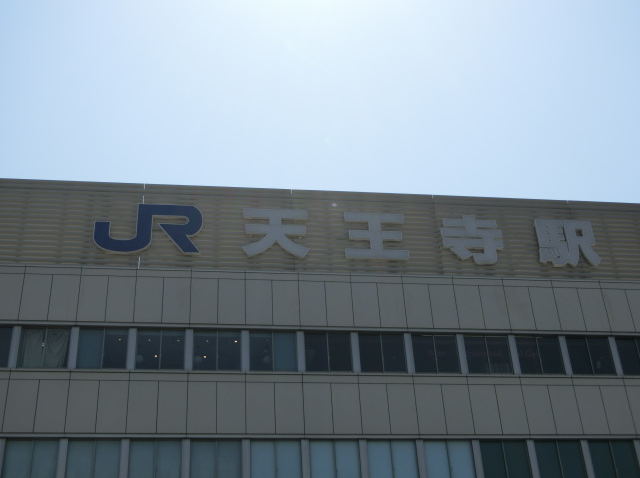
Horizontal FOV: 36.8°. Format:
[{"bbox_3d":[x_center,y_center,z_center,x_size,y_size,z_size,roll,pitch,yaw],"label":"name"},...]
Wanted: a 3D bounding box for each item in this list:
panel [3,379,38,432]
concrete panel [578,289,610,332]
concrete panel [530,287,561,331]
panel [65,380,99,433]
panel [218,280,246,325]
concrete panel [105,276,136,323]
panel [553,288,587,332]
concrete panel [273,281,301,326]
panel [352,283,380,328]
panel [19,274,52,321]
[{"bbox_3d":[-9.678,5.423,31.155,0.970,1.865,0.100,2,-34,-8],"label":"panel"},{"bbox_3d":[9.547,2.491,33.566,0.900,1.720,0.120,2,-34,-8],"label":"concrete panel"},{"bbox_3d":[8.373,2.624,35.900,0.970,1.854,0.100,2,-34,-8],"label":"concrete panel"},{"bbox_3d":[-8.000,5.655,32.396,0.990,1.894,0.120,2,-34,-8],"label":"panel"},{"bbox_3d":[-3.153,2.256,34.316,0.970,1.854,0.100,2,-34,-8],"label":"panel"},{"bbox_3d":[-6.493,1.983,31.354,0.900,1.720,0.120,2,-34,-8],"label":"concrete panel"},{"bbox_3d":[9.333,2.655,36.032,0.970,1.854,0.100,2,-34,-8],"label":"panel"},{"bbox_3d":[-1.216,2.334,34.574,0.970,1.859,0.100,2,-34,-8],"label":"concrete panel"},{"bbox_3d":[1.665,2.426,34.972,0.970,1.859,0.100,2,-34,-8],"label":"panel"},{"bbox_3d":[-10.186,2.103,34.426,0.990,1.884,0.120,2,-34,-8],"label":"panel"}]

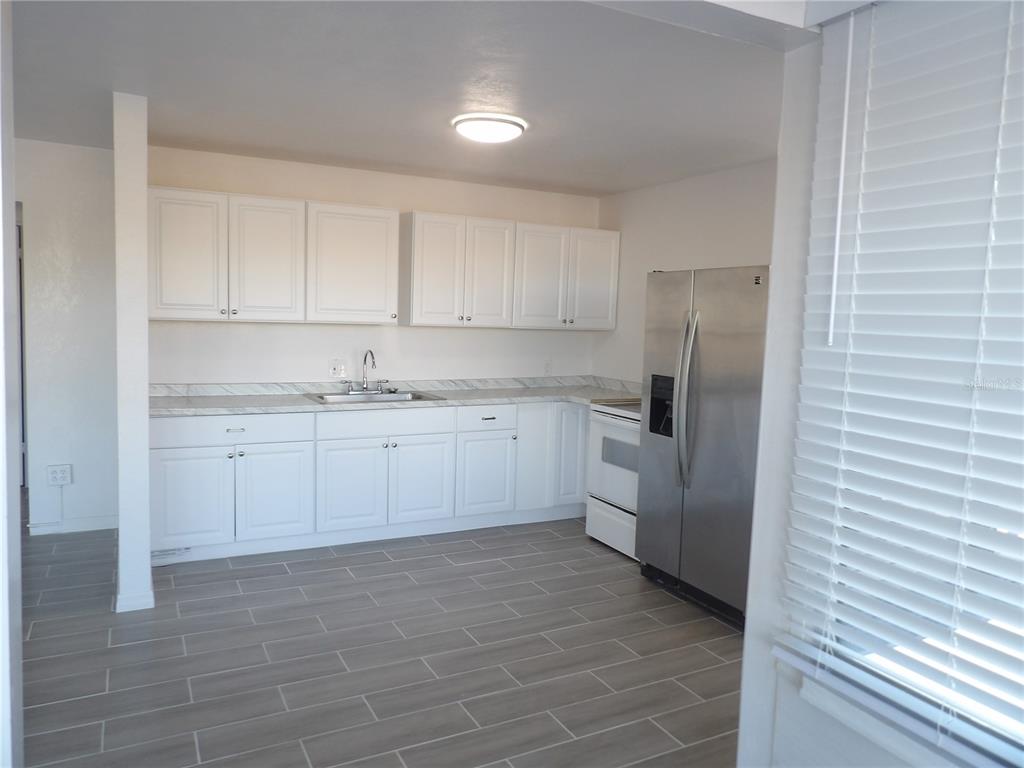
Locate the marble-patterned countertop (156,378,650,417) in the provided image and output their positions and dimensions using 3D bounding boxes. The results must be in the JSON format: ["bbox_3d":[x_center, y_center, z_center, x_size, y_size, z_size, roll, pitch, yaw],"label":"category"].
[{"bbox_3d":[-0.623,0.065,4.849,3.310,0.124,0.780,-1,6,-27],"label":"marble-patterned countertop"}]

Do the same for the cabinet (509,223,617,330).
[{"bbox_3d":[0.347,-0.812,5.502,0.917,0.763,0.325,-1,6,-27],"label":"cabinet"}]

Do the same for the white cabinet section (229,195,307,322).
[{"bbox_3d":[-1.568,-0.769,4.502,0.451,0.759,0.325,-1,6,-27],"label":"white cabinet section"}]

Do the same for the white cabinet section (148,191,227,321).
[{"bbox_3d":[-1.968,-0.761,4.298,0.447,0.745,0.325,-1,6,-27],"label":"white cabinet section"}]

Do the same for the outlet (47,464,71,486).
[{"bbox_3d":[-2.855,0.577,4.490,0.120,0.124,0.045,-1,6,-27],"label":"outlet"}]

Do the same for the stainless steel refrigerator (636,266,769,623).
[{"bbox_3d":[1.259,0.287,3.812,0.800,1.755,0.880,-1,6,-27],"label":"stainless steel refrigerator"}]

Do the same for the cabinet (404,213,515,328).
[{"bbox_3d":[-0.404,-0.797,5.119,0.771,0.763,0.325,-1,6,-27],"label":"cabinet"}]

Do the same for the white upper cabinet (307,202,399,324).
[{"bbox_3d":[-1.105,-0.782,4.761,0.602,0.763,0.325,-1,6,-27],"label":"white upper cabinet"}]

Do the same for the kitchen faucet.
[{"bbox_3d":[-0.975,-0.075,4.830,0.060,0.298,0.225,-1,6,-27],"label":"kitchen faucet"}]

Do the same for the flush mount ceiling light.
[{"bbox_3d":[-0.115,-1.266,3.563,0.376,0.093,0.376,2,6,0],"label":"flush mount ceiling light"}]

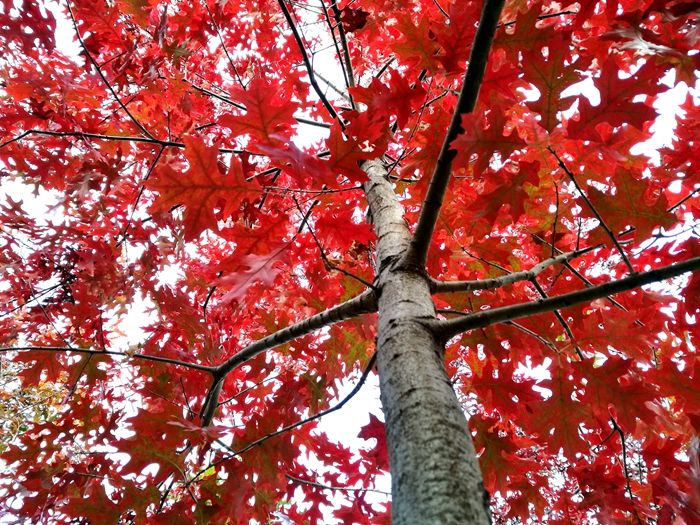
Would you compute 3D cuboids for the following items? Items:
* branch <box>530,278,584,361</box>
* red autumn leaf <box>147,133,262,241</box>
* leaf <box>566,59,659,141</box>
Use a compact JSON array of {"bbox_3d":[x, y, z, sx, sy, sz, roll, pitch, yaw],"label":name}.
[{"bbox_3d":[0.454,0.119,1.184,0.021,0.015,0.261,-32,-68,16],"label":"branch"},{"bbox_3d":[-0.222,-0.113,0.820,0.160,0.035,0.145,-5,-60,-9],"label":"red autumn leaf"},{"bbox_3d":[0.399,-0.251,0.830,0.150,0.035,0.125,-29,-66,23],"label":"leaf"}]

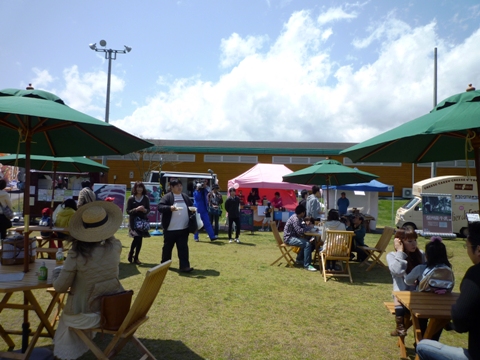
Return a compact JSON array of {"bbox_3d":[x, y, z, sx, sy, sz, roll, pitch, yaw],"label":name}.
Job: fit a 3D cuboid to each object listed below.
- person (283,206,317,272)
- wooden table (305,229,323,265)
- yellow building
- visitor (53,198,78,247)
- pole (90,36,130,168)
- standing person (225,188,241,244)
[{"bbox_3d":[1.251,1.190,7.107,0.780,1.290,0.520,2,-2,6],"label":"person"},{"bbox_3d":[1.826,1.463,7.139,1.000,0.720,1.000,2,-3,0],"label":"wooden table"},{"bbox_3d":[4.032,-0.964,36.599,36.000,4.800,11.000,2,-3,5],"label":"yellow building"},{"bbox_3d":[-3.545,1.027,7.146,0.460,1.240,0.660,2,-2,9],"label":"visitor"},{"bbox_3d":[-9.198,-3.832,23.807,2.900,11.660,0.900,2,-2,0],"label":"pole"},{"bbox_3d":[-0.212,1.072,10.500,0.480,1.640,0.330,2,-2,0],"label":"standing person"}]

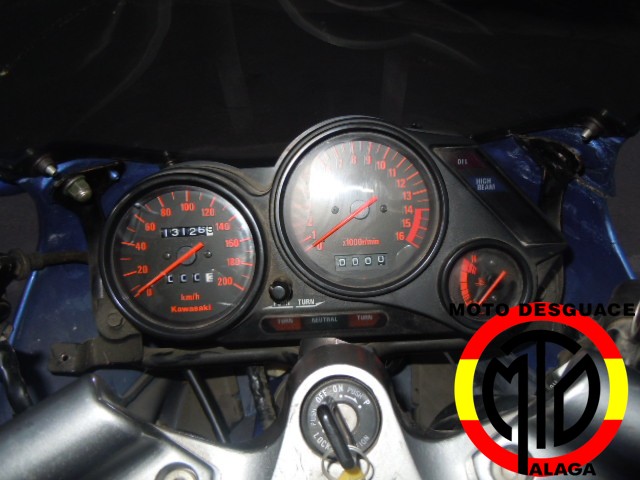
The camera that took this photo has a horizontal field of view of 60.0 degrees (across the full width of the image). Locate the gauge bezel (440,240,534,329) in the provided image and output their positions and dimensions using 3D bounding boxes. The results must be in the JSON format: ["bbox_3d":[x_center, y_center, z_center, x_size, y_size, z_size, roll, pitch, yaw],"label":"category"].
[{"bbox_3d":[0.090,0.025,0.301,0.051,0.018,0.051,-2,93,-1],"label":"gauge bezel"}]

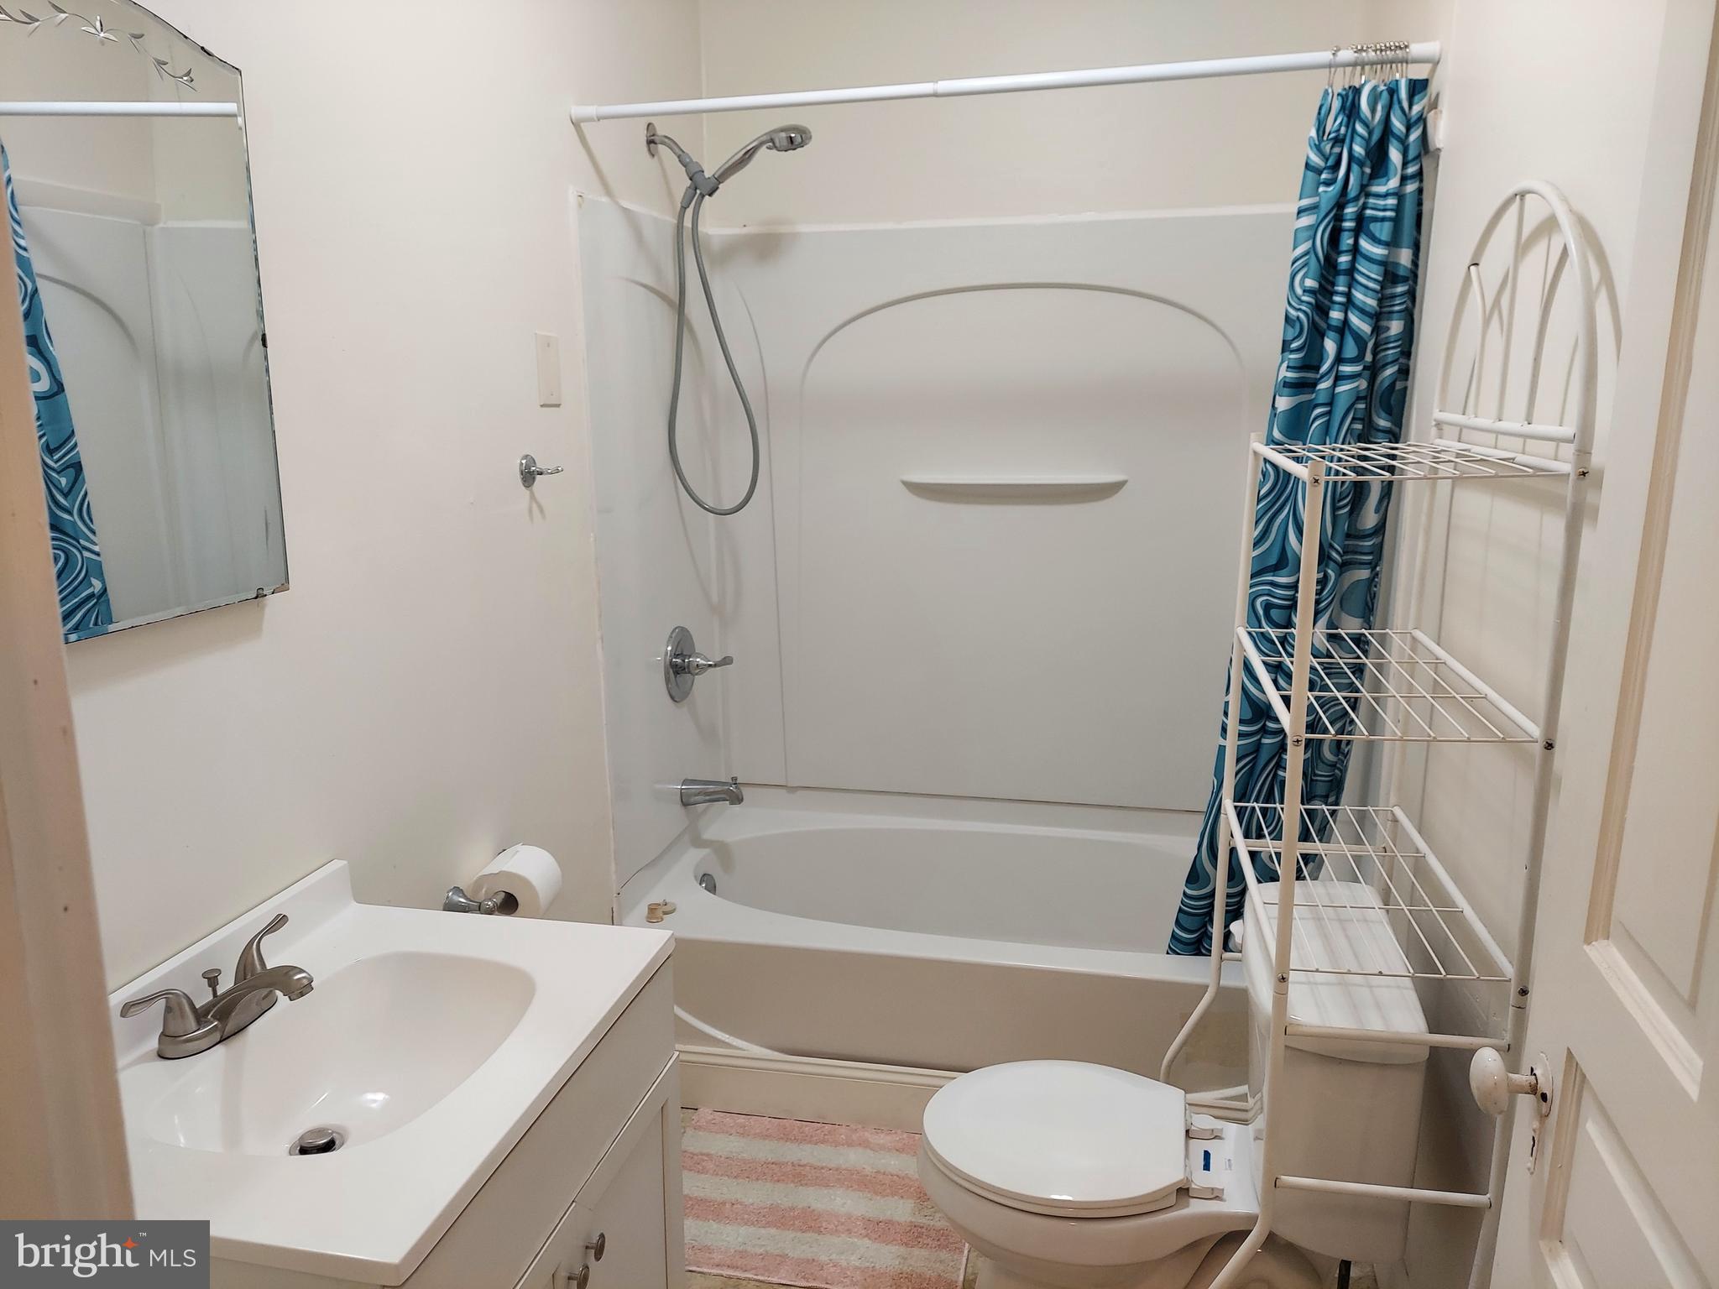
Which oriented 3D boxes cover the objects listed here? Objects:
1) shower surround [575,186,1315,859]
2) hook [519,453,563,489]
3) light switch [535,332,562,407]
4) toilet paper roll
[{"bbox_3d":[0.286,-0.211,2.594,1.507,1.425,0.728,2,13,13],"label":"shower surround"},{"bbox_3d":[-0.564,-0.307,2.110,0.058,0.058,0.060,2,13,13],"label":"hook"},{"bbox_3d":[-0.567,-0.501,2.175,0.008,0.121,0.078,2,13,13],"label":"light switch"},{"bbox_3d":[-0.571,0.415,2.002,0.116,0.116,0.099,2,13,13],"label":"toilet paper roll"}]

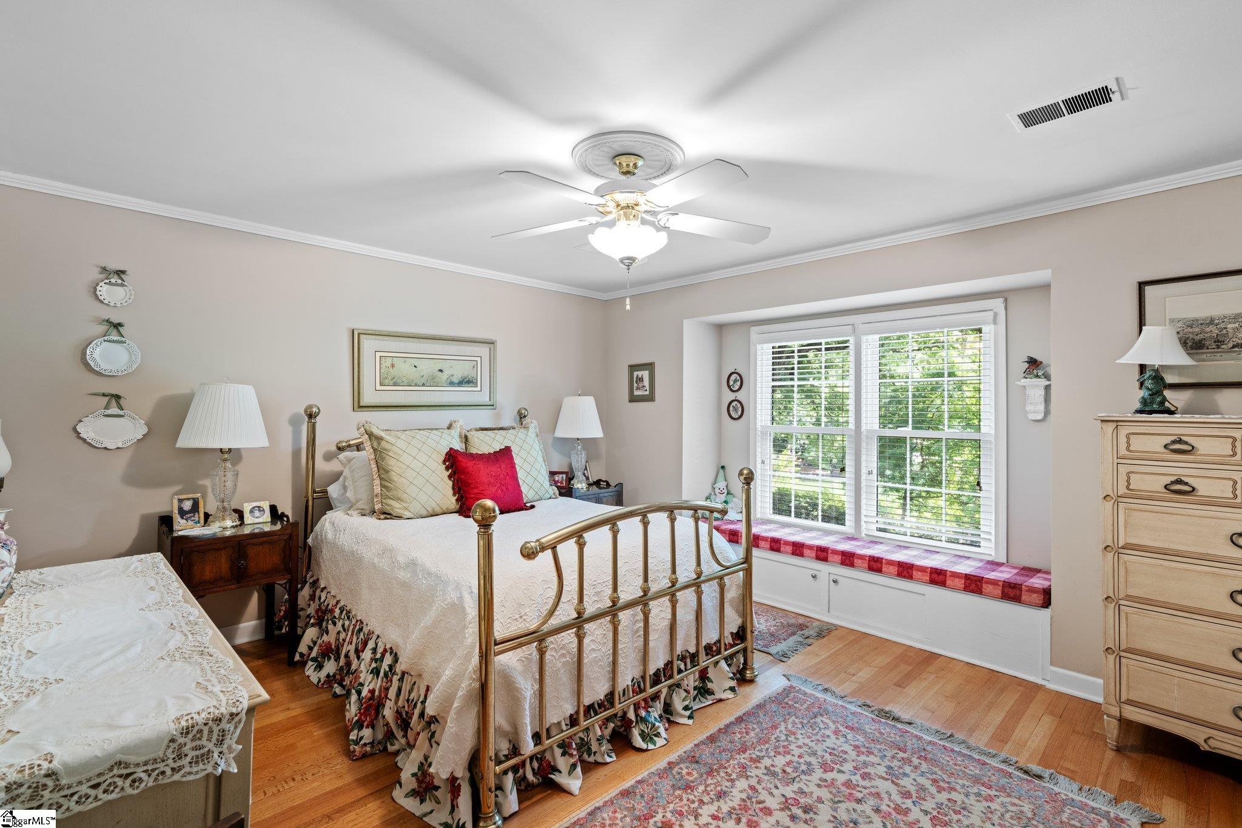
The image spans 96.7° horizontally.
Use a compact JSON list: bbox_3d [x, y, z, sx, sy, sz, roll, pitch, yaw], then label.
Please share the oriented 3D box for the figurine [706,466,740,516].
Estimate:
[{"bbox_3d":[0.813,0.647,4.430,0.290,0.440,0.250,1,1,10],"label":"figurine"}]

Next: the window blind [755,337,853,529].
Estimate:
[{"bbox_3d":[1.391,0.139,4.254,0.055,1.429,0.790,0,1,-44],"label":"window blind"}]

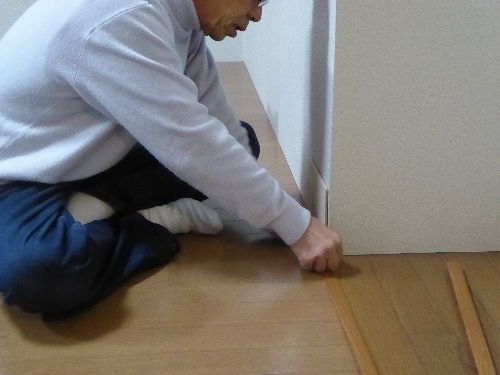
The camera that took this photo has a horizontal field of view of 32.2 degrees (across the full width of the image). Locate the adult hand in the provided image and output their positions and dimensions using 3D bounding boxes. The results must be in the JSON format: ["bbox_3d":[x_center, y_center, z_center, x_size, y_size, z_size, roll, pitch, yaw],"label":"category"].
[{"bbox_3d":[0.118,0.097,1.628,0.092,0.092,0.090,6,20,17],"label":"adult hand"}]

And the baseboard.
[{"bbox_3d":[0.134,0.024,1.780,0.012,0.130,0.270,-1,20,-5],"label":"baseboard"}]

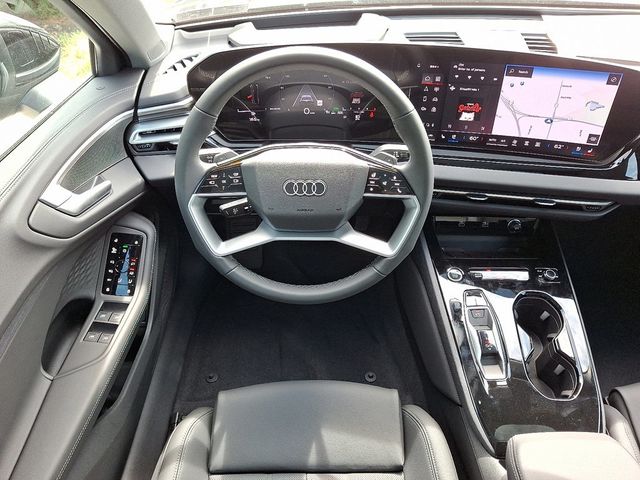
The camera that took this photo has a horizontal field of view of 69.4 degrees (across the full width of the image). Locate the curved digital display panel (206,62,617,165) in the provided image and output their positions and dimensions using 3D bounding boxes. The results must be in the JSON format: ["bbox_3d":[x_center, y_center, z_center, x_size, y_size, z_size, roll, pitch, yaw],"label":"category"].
[{"bbox_3d":[0.148,-0.239,0.829,0.687,0.157,0.069,4,34,7],"label":"curved digital display panel"}]

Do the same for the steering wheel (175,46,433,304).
[{"bbox_3d":[-0.022,-0.083,0.681,0.372,0.368,0.085,0,17,0],"label":"steering wheel"}]

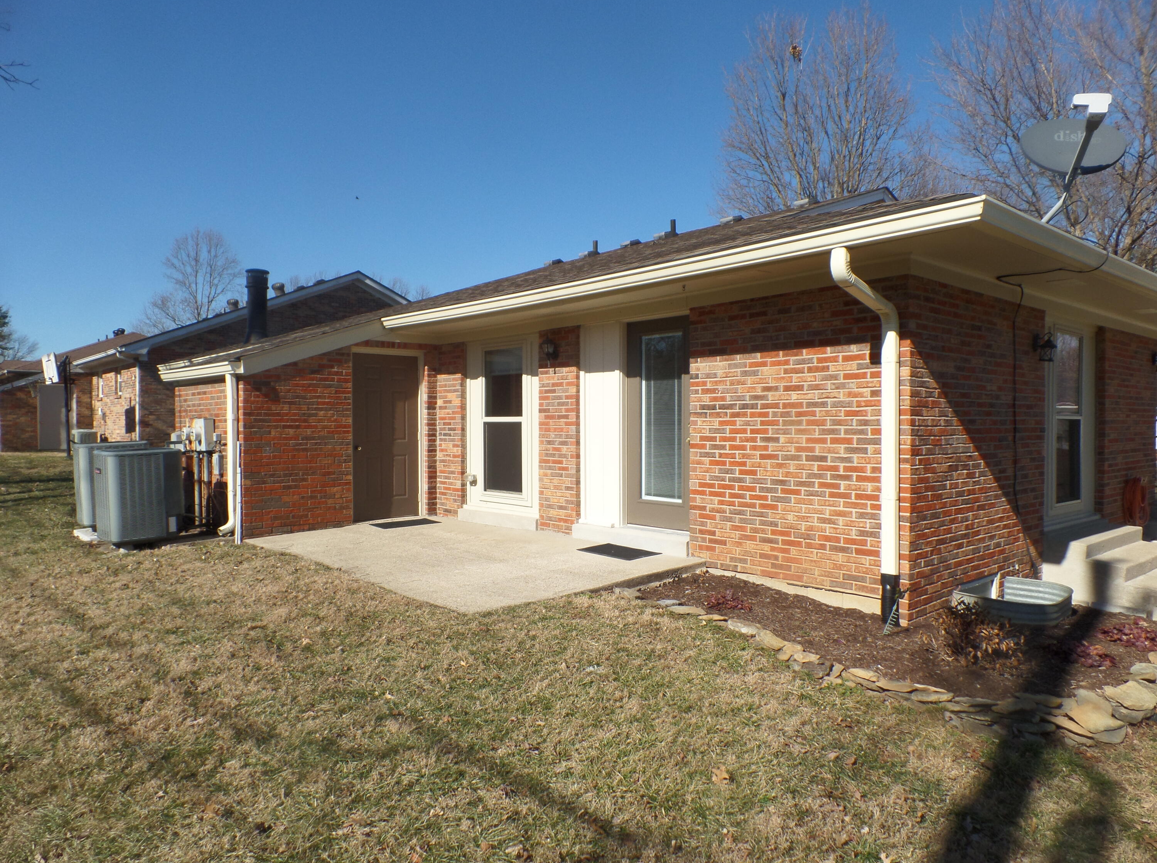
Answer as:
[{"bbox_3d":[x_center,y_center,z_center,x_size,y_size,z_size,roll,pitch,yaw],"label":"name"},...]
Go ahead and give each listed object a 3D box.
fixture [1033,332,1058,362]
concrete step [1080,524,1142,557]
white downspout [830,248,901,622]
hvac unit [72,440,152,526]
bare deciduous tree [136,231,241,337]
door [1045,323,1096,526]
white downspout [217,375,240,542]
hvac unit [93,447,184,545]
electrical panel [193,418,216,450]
[{"bbox_3d":[4.190,-0.750,6.870,0.125,0.270,0.185,-1,1,-42],"label":"fixture"},{"bbox_3d":[5.130,1.085,7.570,1.850,0.150,0.320,-1,1,-42],"label":"concrete step"},{"bbox_3d":[1.973,0.070,5.235,0.720,2.570,0.100,-1,1,-42],"label":"white downspout"},{"bbox_3d":[-5.871,0.643,9.634,0.740,0.945,0.780,-1,1,-42],"label":"hvac unit"},{"bbox_3d":[-23.000,-5.400,45.000,6.200,13.100,6.000,0,1,0],"label":"bare deciduous tree"},{"bbox_3d":[5.020,-0.090,7.830,1.450,2.000,0.100,-1,1,-42],"label":"door"},{"bbox_3d":[-3.880,0.263,8.450,0.210,1.810,0.100,-1,1,-42],"label":"white downspout"},{"bbox_3d":[-4.826,0.674,8.434,0.740,0.935,0.780,-1,1,-42],"label":"hvac unit"},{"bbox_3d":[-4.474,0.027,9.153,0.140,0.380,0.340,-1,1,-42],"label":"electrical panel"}]

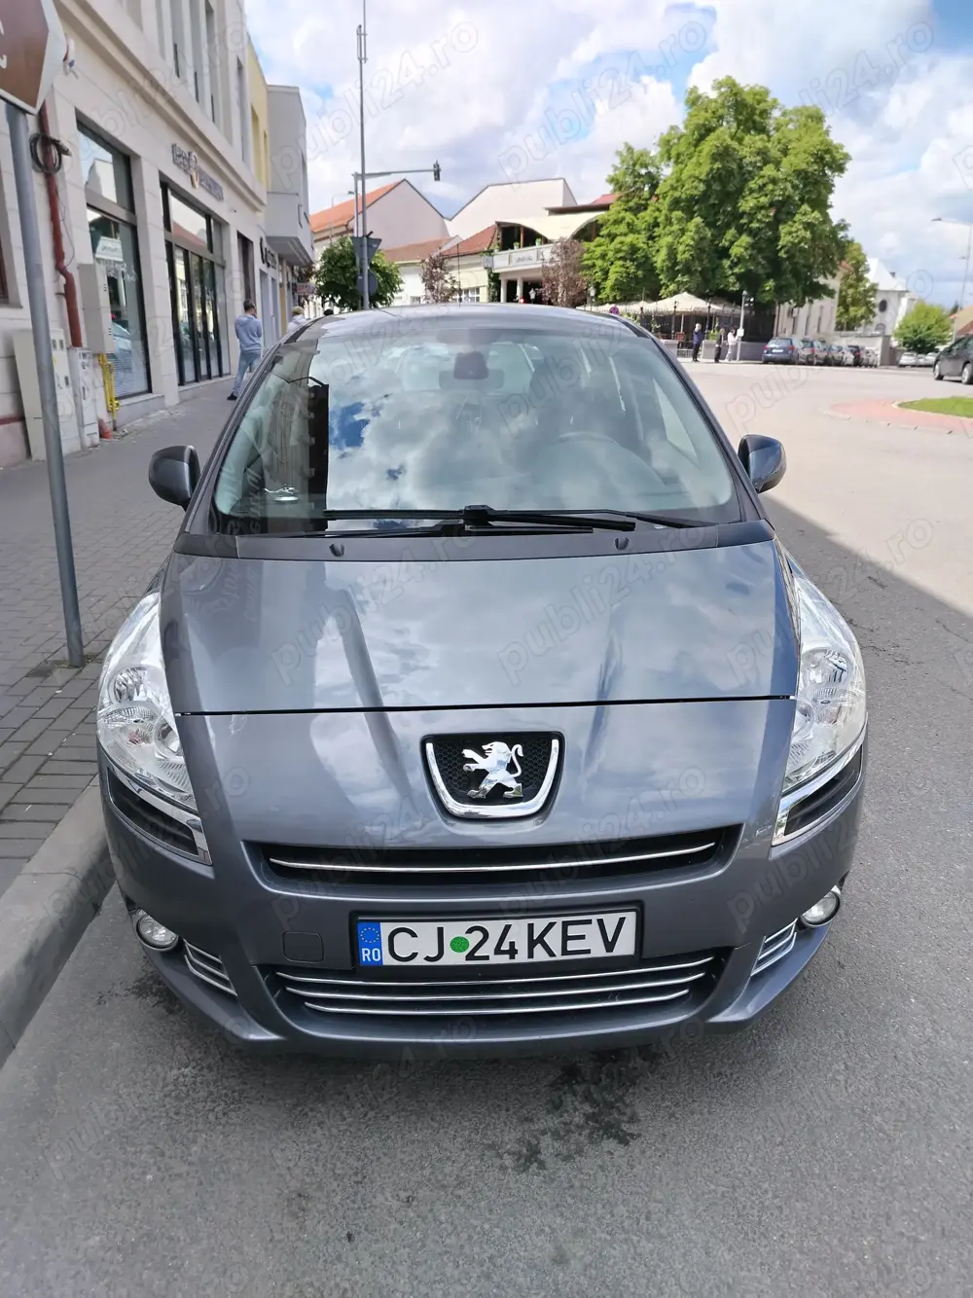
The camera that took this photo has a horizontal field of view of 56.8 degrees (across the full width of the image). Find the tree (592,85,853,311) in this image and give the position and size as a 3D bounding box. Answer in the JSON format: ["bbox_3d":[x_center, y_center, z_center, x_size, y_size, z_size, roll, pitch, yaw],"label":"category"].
[{"bbox_3d":[12.132,-23.016,48.731,14.438,13.755,12.994,6,20,12],"label":"tree"}]

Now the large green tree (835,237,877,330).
[{"bbox_3d":[31.289,-29.645,76.410,3.787,9.638,3.787,9,21,20],"label":"large green tree"}]

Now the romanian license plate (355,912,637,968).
[{"bbox_3d":[0.021,0.547,1.684,0.520,0.110,0.015,-2,20,-1],"label":"romanian license plate"}]

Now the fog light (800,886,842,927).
[{"bbox_3d":[0.736,0.558,1.972,0.095,0.085,0.060,-7,20,-16],"label":"fog light"}]

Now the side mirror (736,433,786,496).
[{"bbox_3d":[0.877,-0.612,2.970,0.190,0.185,0.130,-2,20,-2],"label":"side mirror"}]

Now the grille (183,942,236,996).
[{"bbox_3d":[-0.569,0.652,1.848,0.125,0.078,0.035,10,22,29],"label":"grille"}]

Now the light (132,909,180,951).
[{"bbox_3d":[-0.707,0.598,1.927,0.095,0.085,0.060,4,20,12],"label":"light"}]

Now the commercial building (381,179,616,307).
[{"bbox_3d":[1.124,-23.994,57.000,14.000,10.000,11.000,19,27,39],"label":"commercial building"}]

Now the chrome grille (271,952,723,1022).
[{"bbox_3d":[0.028,0.674,1.791,0.906,0.080,0.085,-2,19,-3],"label":"chrome grille"}]

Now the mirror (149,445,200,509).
[{"bbox_3d":[-0.980,-0.560,2.913,0.190,0.185,0.130,-2,20,-2],"label":"mirror"}]

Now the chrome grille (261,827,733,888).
[{"bbox_3d":[0.026,0.402,1.717,0.912,0.072,0.095,-2,19,-3],"label":"chrome grille"}]

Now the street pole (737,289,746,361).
[{"bbox_3d":[11.864,-15.106,41.865,0.220,3.204,0.220,0,19,0],"label":"street pole"}]

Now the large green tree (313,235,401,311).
[{"bbox_3d":[-5.183,-14.178,36.371,3.500,4.700,3.500,0,19,0],"label":"large green tree"}]

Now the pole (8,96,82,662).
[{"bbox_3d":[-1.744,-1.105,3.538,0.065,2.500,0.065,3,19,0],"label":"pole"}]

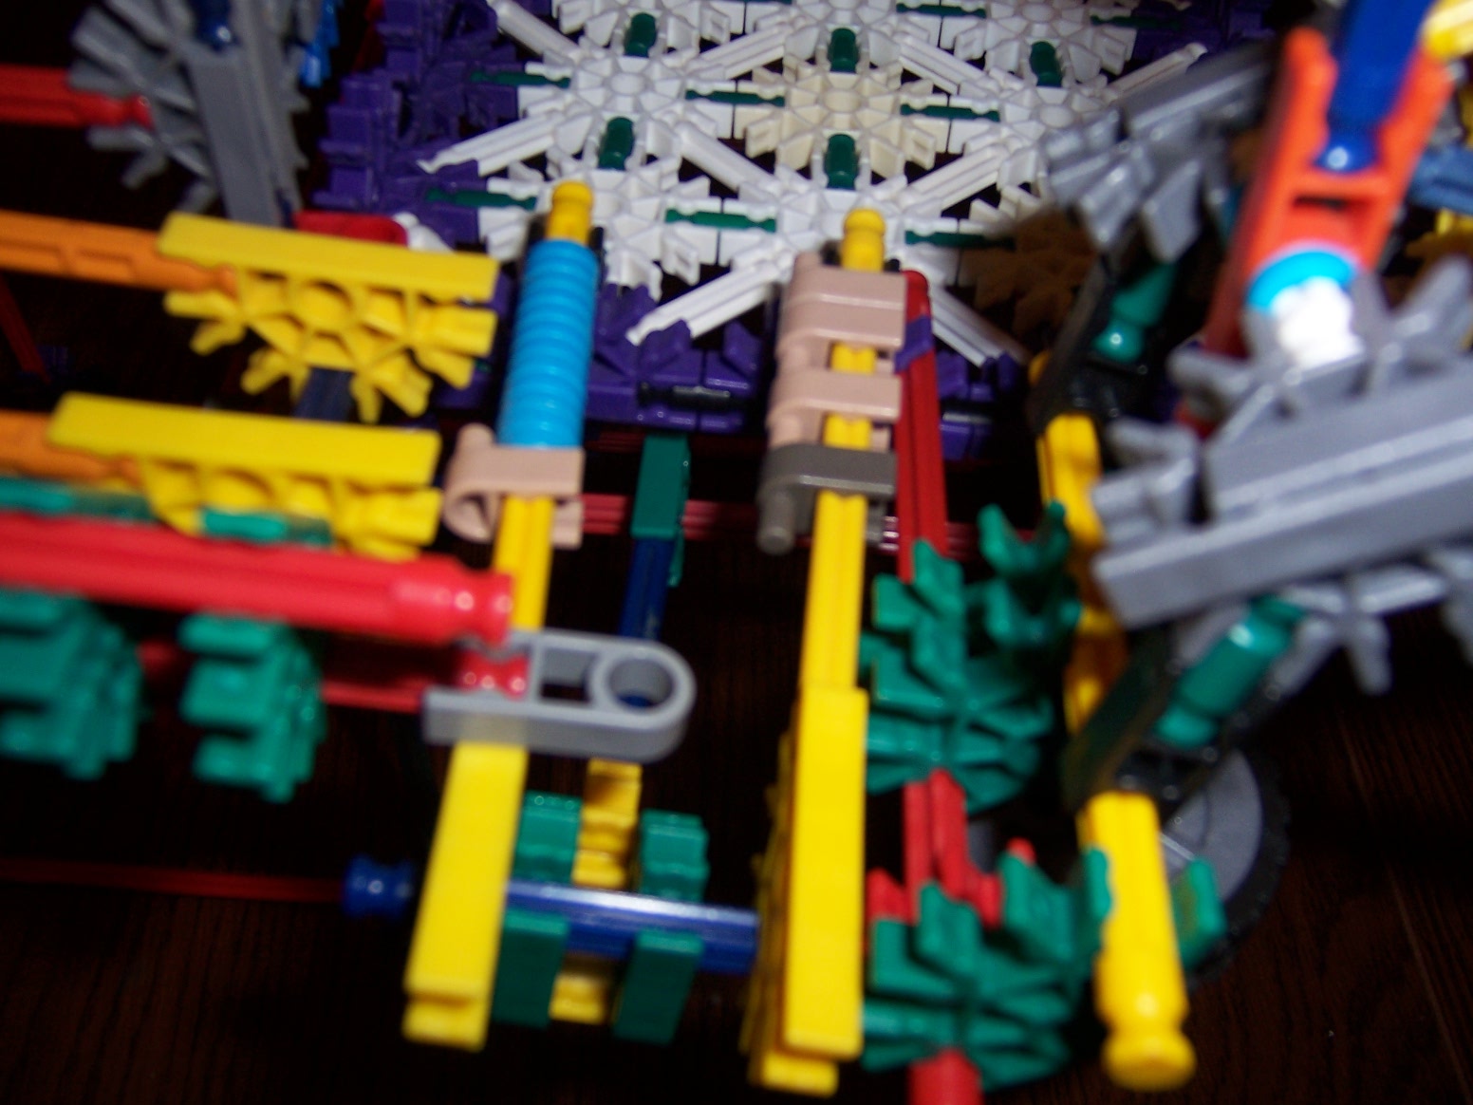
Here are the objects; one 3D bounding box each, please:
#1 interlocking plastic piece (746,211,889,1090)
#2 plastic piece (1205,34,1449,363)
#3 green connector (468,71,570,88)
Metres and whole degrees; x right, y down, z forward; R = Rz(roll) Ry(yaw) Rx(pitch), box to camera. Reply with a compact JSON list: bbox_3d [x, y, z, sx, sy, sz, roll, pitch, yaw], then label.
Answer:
[{"bbox_3d":[0.012,0.002,0.159,0.007,0.018,0.114,6,51,1],"label":"interlocking plastic piece"},{"bbox_3d":[0.042,-0.020,0.103,0.010,0.035,0.006,-2,48,6],"label":"plastic piece"},{"bbox_3d":[-0.038,-0.081,0.247,0.017,0.006,0.006,4,47,0],"label":"green connector"}]

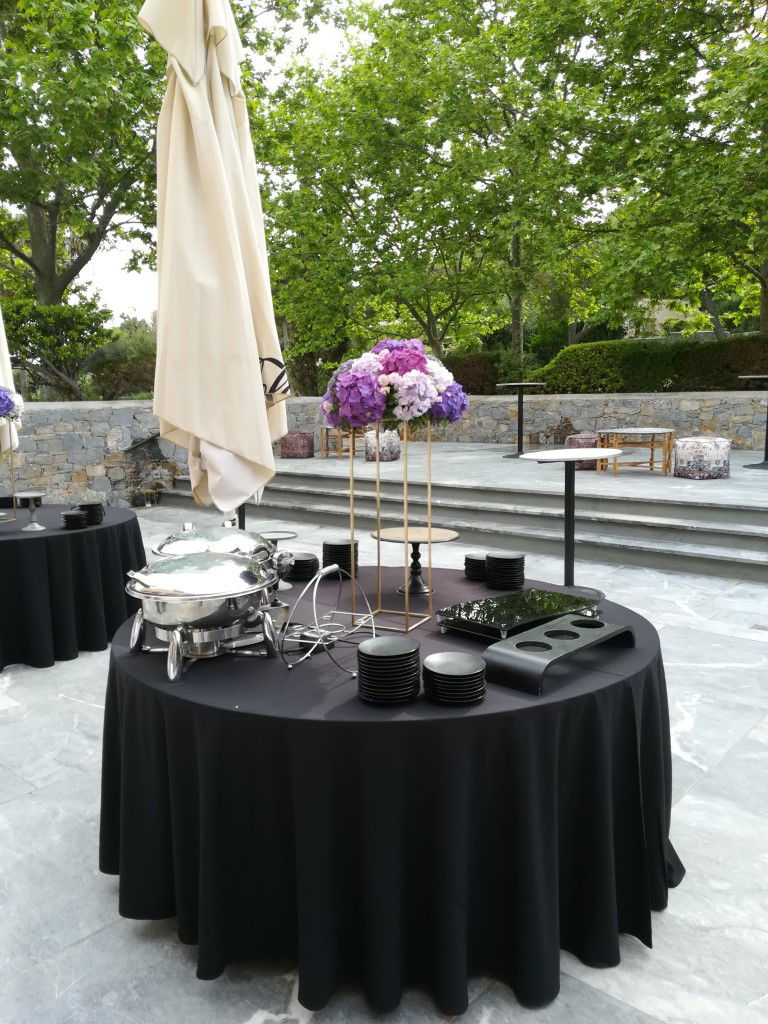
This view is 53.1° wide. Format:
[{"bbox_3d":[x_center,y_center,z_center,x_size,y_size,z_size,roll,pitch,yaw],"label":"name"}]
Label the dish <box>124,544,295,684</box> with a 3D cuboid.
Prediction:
[{"bbox_3d":[-0.522,0.275,2.373,0.520,0.320,0.460,-6,10,-30],"label":"dish"}]

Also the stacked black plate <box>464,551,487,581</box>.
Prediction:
[{"bbox_3d":[0.423,0.234,3.260,0.163,0.090,0.163,0,8,7],"label":"stacked black plate"}]

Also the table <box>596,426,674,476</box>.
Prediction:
[{"bbox_3d":[3.058,-0.725,9.313,0.950,0.520,0.950,1,9,18],"label":"table"}]

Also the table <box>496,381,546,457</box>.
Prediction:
[{"bbox_3d":[2.099,-1.392,11.772,0.780,1.100,0.780,0,8,10],"label":"table"}]

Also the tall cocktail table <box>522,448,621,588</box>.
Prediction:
[{"bbox_3d":[1.365,0.105,5.620,0.740,1.070,0.740,-1,9,0],"label":"tall cocktail table"}]

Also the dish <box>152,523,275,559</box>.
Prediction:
[{"bbox_3d":[-0.618,0.203,2.853,0.490,0.310,0.450,-1,8,0],"label":"dish"}]

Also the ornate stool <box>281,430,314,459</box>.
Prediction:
[{"bbox_3d":[-1.357,-1.064,12.063,0.510,0.410,0.510,-1,9,0],"label":"ornate stool"}]

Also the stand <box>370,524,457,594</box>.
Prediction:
[{"bbox_3d":[0.124,0.203,3.019,0.350,0.232,0.350,-1,8,2],"label":"stand"}]

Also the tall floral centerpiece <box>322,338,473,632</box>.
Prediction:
[{"bbox_3d":[0.043,-0.094,2.643,0.490,0.960,0.480,4,10,30],"label":"tall floral centerpiece"}]

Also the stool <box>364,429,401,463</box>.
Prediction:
[{"bbox_3d":[-0.020,-1.019,11.768,0.460,0.450,0.460,1,8,13],"label":"stool"}]

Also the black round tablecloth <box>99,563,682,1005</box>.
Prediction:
[{"bbox_3d":[0.007,0.753,2.767,1.920,0.750,1.900,-1,9,0],"label":"black round tablecloth"}]

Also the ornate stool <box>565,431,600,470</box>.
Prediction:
[{"bbox_3d":[2.507,-0.746,9.502,0.510,0.410,0.510,0,9,5],"label":"ornate stool"}]

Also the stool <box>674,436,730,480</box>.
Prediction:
[{"bbox_3d":[3.460,-0.582,8.330,0.500,0.410,0.500,7,12,41],"label":"stool"}]

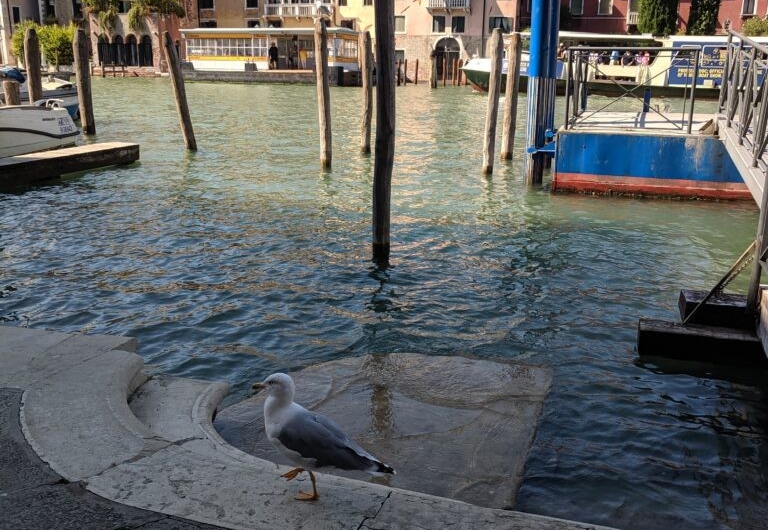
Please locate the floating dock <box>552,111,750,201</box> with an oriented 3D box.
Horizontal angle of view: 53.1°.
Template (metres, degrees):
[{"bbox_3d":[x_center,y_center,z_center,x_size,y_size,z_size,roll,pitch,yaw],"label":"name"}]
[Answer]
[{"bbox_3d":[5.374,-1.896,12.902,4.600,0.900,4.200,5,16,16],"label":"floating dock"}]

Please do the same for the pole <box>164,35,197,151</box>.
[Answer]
[{"bbox_3d":[-4.090,-3.452,15.443,0.197,2.351,0.197,-12,18,-11],"label":"pole"}]

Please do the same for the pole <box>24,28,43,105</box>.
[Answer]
[{"bbox_3d":[-8.546,-4.491,18.809,0.323,2.452,0.323,-4,16,-24],"label":"pole"}]

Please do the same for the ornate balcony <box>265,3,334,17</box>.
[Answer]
[{"bbox_3d":[-5.332,-16.134,48.821,4.391,0.850,0.850,5,16,17],"label":"ornate balcony"}]

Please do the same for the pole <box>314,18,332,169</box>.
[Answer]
[{"bbox_3d":[-1.035,-2.915,13.206,0.203,2.543,0.203,-2,16,-4],"label":"pole"}]

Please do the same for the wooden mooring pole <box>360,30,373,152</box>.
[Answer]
[{"bbox_3d":[-0.345,-3.371,15.187,0.194,2.373,0.194,0,16,-1],"label":"wooden mooring pole"}]

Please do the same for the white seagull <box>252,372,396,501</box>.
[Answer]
[{"bbox_3d":[-0.222,0.615,2.739,0.530,0.460,0.170,3,16,11],"label":"white seagull"}]

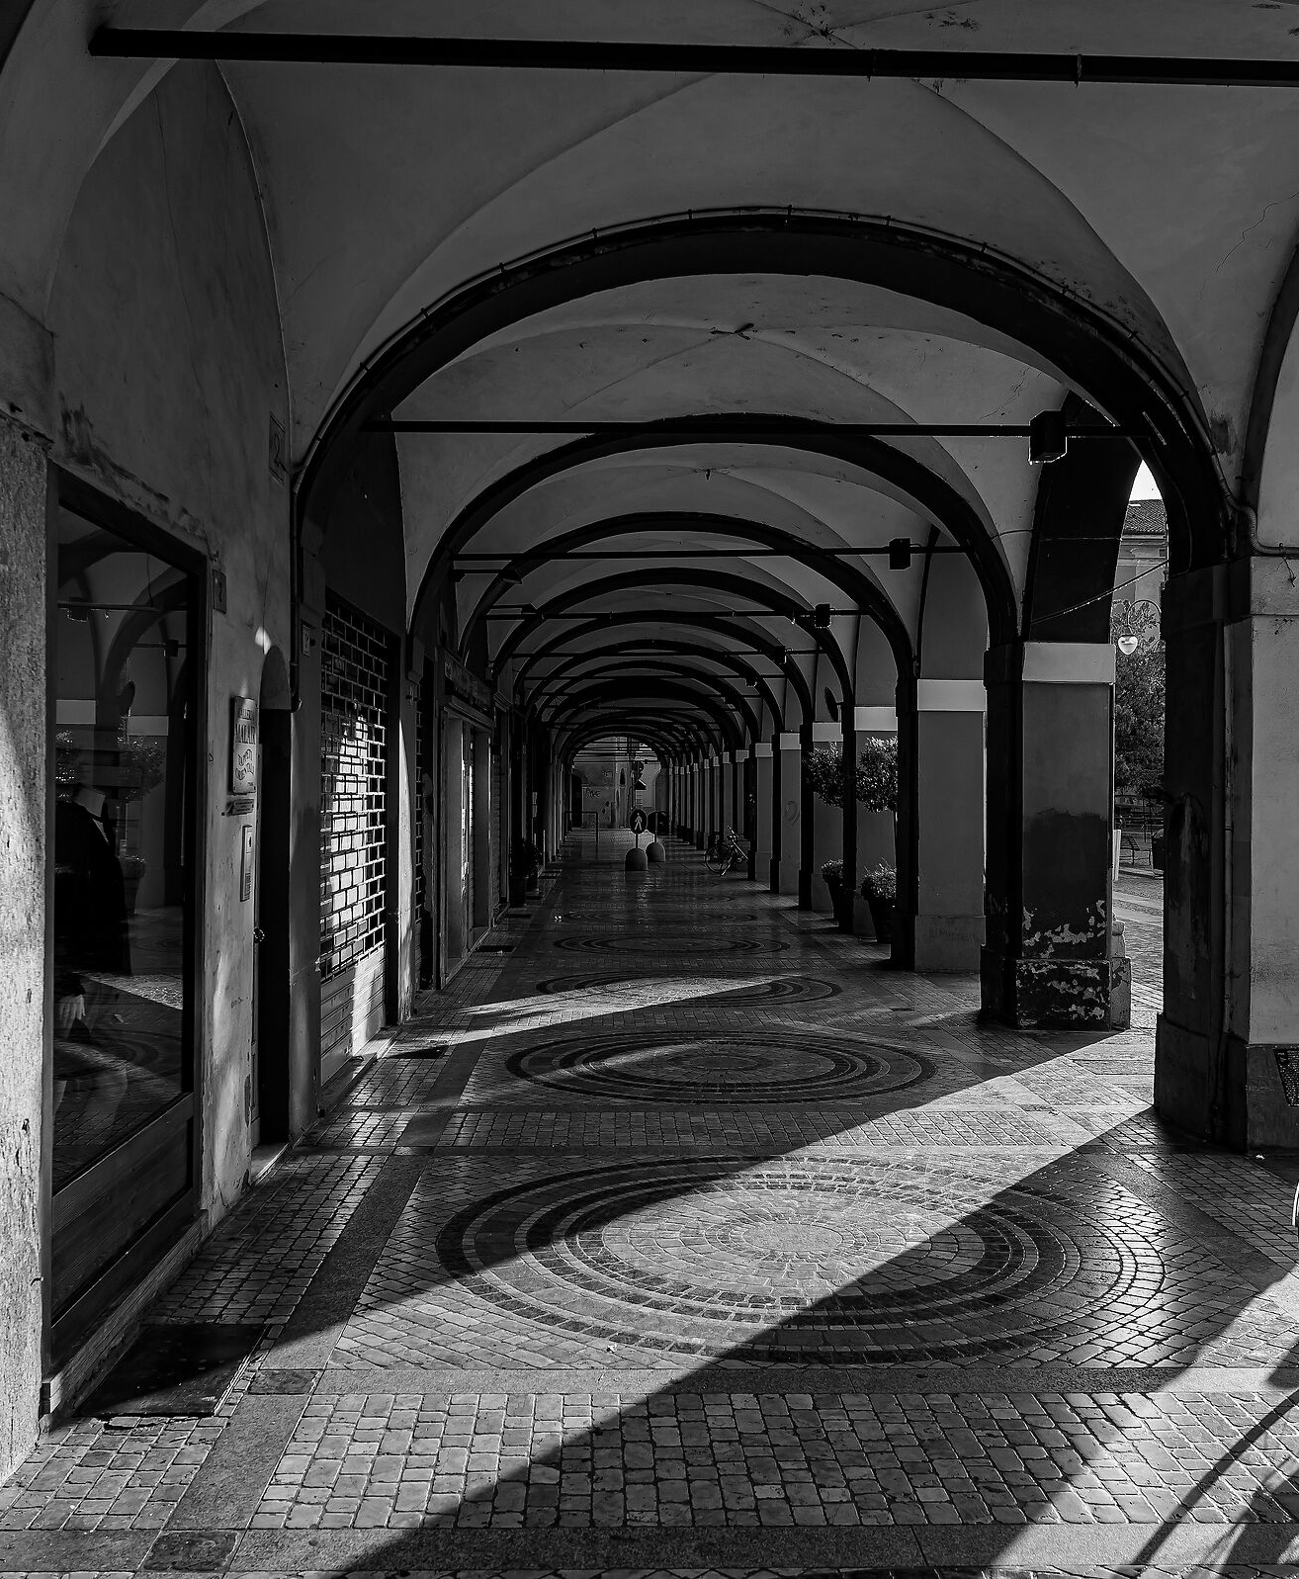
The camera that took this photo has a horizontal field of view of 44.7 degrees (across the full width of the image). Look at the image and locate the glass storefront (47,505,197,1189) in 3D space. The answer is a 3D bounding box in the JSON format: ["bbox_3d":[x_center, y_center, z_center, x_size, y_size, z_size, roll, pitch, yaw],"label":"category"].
[{"bbox_3d":[-1.746,0.163,5.274,0.100,1.989,1.564,0,0,-2],"label":"glass storefront"}]

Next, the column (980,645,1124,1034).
[{"bbox_3d":[3.151,0.343,12.482,0.860,2.926,1.020,0,0,-2],"label":"column"}]

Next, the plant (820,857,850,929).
[{"bbox_3d":[2.860,1.444,22.893,0.700,0.870,0.700,0,0,-2],"label":"plant"}]

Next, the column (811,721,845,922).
[{"bbox_3d":[2.805,0.428,24.912,0.860,2.926,1.020,0,0,-2],"label":"column"}]

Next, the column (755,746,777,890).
[{"bbox_3d":[2.575,0.486,33.199,0.860,2.926,1.020,0,0,-2],"label":"column"}]

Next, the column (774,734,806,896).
[{"bbox_3d":[2.690,0.457,29.055,0.860,2.926,1.020,0,0,-2],"label":"column"}]

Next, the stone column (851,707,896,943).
[{"bbox_3d":[2.921,0.400,20.768,0.860,2.926,1.020,0,0,-2],"label":"stone column"}]

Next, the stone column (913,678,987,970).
[{"bbox_3d":[3.036,0.371,16.625,0.860,2.926,1.020,0,0,-2],"label":"stone column"}]

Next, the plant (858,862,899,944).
[{"bbox_3d":[2.950,1.364,19.205,0.740,0.976,0.740,0,0,-2],"label":"plant"}]

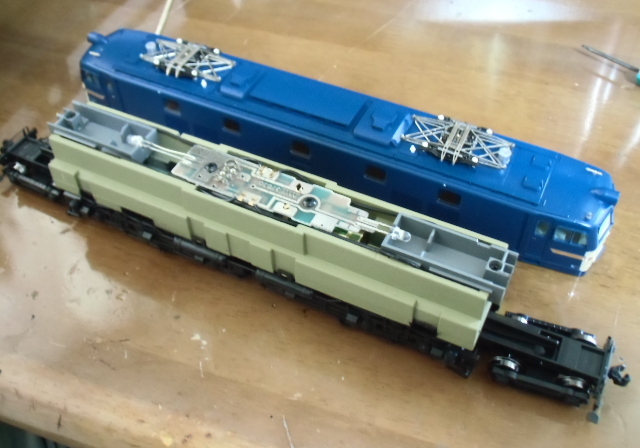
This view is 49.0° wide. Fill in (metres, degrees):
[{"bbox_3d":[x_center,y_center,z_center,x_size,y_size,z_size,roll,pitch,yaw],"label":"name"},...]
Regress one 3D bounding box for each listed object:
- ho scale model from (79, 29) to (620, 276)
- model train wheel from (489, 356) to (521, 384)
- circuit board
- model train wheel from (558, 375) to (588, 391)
[{"bbox_3d":[0.002,-0.041,0.289,0.229,0.034,0.035,20,50,19],"label":"ho scale model"},{"bbox_3d":[0.059,0.046,0.221,0.011,0.011,0.003,15,48,15],"label":"model train wheel"},{"bbox_3d":[-0.011,-0.009,0.226,0.080,0.004,0.017,20,50,19],"label":"circuit board"},{"bbox_3d":[0.078,0.051,0.215,0.011,0.011,0.003,15,48,15],"label":"model train wheel"}]

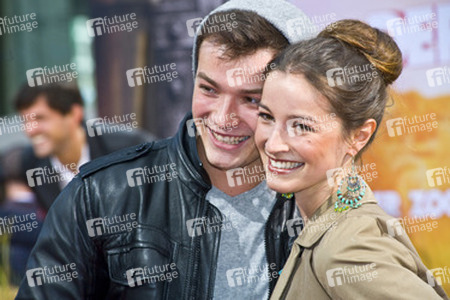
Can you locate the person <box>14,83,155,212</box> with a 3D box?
[{"bbox_3d":[-0.410,0.640,7.500,0.530,1.680,0.420,1,1,37],"label":"person"}]

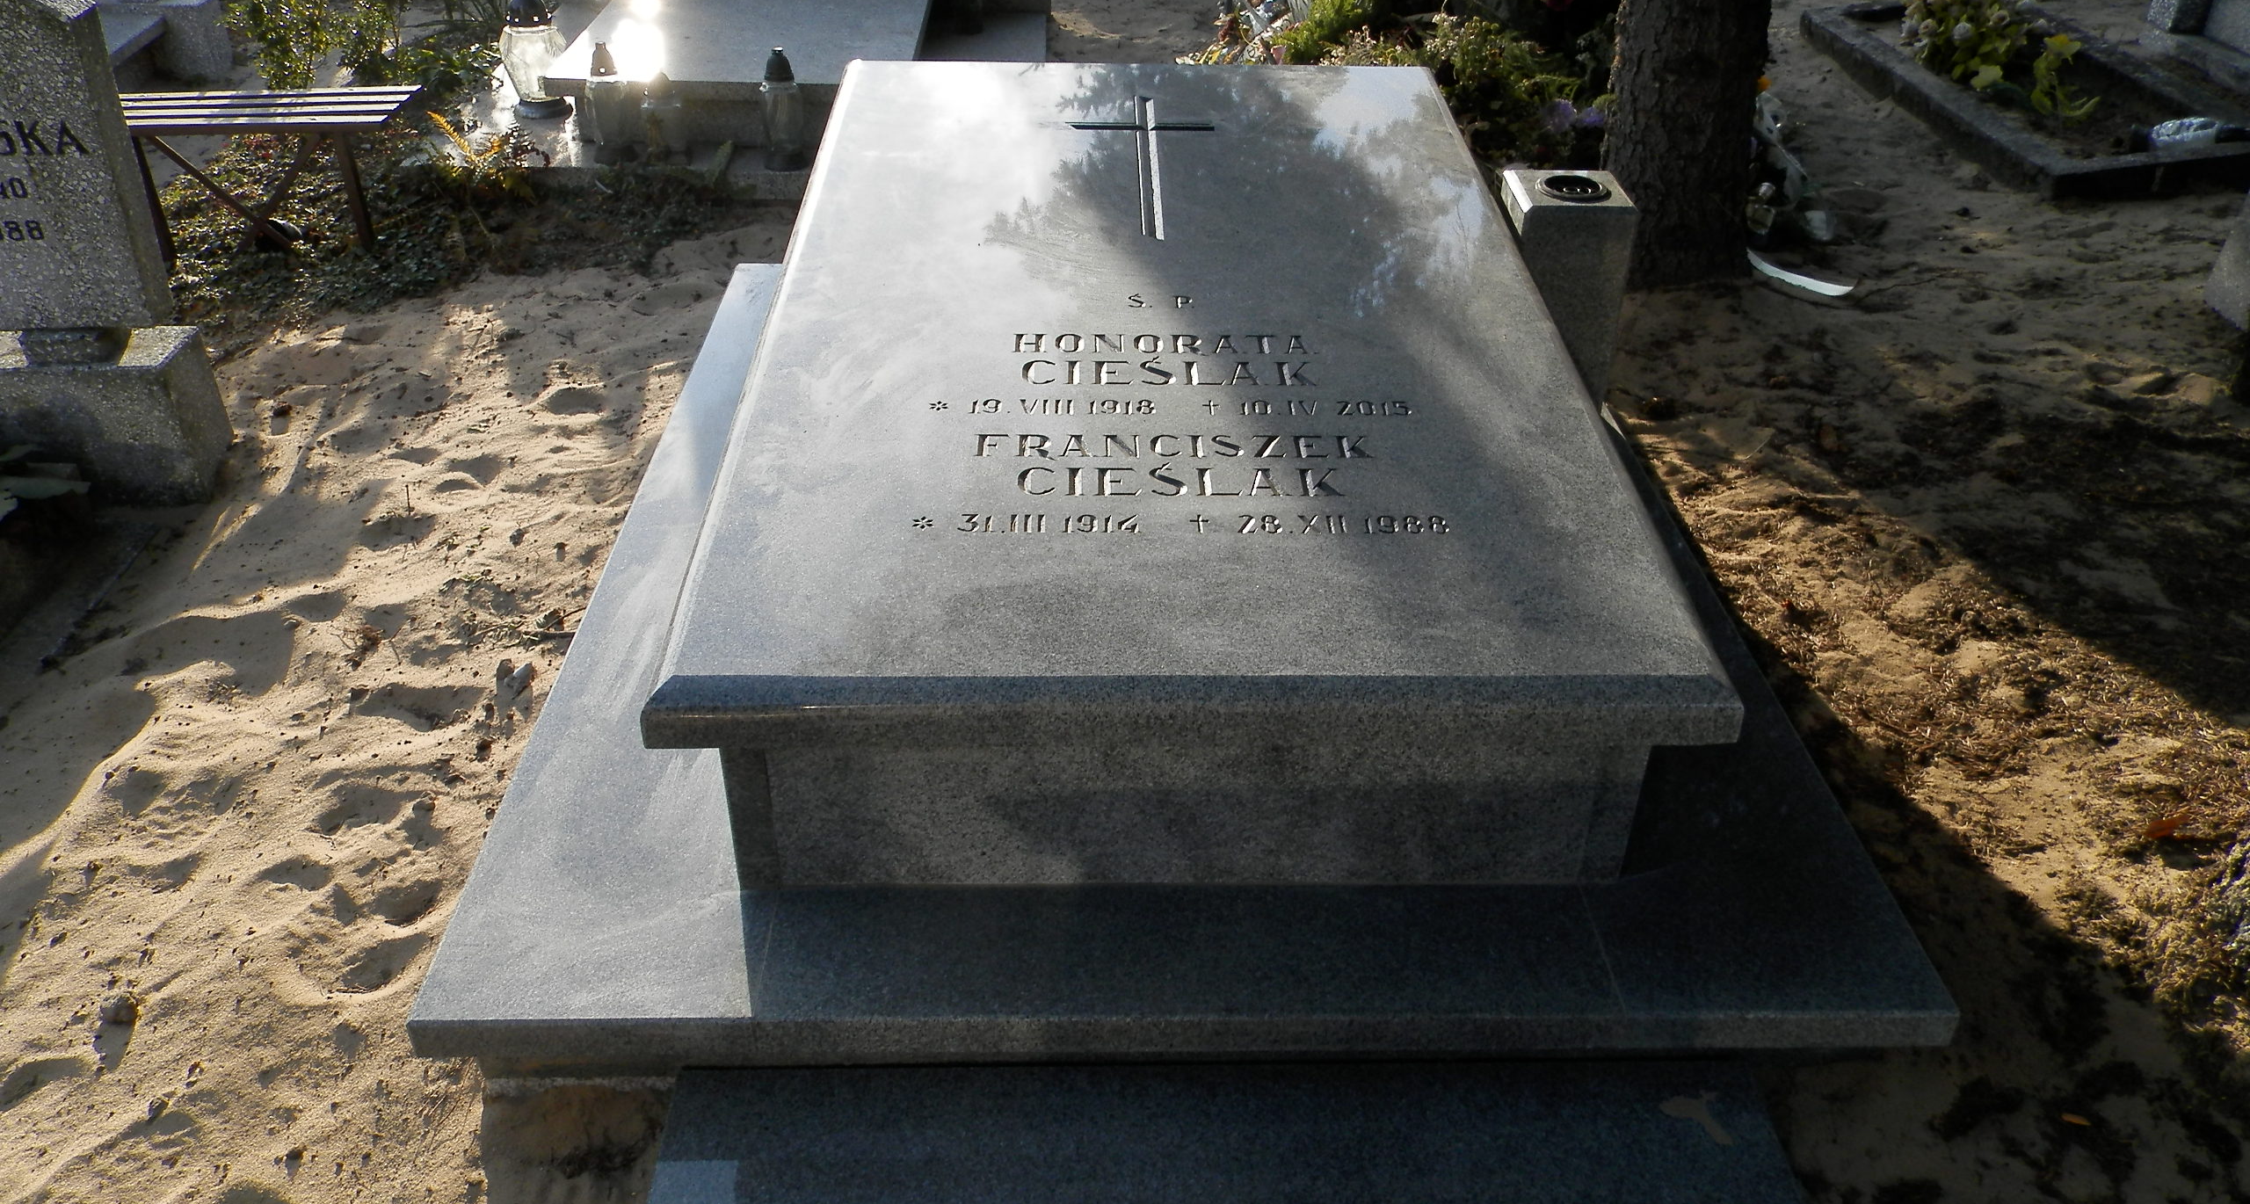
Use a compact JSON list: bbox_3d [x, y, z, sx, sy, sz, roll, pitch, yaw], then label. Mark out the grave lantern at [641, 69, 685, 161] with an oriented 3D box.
[{"bbox_3d":[-1.152,-1.225,4.096,0.105,0.220,0.105,0,34,-2],"label":"grave lantern"}]

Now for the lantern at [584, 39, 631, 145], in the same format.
[{"bbox_3d":[-1.298,-1.256,4.074,0.110,0.290,0.110,0,34,-2],"label":"lantern"}]

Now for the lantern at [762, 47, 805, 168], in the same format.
[{"bbox_3d":[-0.792,-1.127,3.711,0.106,0.262,0.106,0,34,-2],"label":"lantern"}]

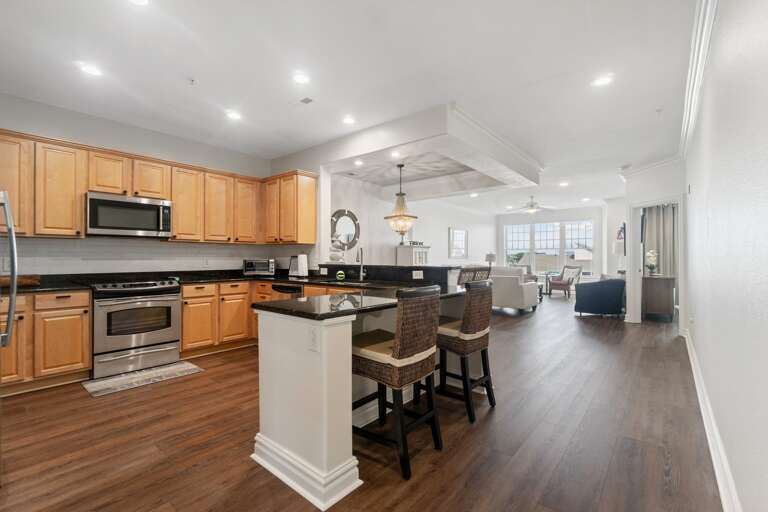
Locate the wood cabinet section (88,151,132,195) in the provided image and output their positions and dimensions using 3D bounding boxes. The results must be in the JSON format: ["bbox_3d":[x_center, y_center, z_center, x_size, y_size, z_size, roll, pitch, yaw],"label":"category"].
[{"bbox_3d":[-3.099,-0.880,3.590,0.335,0.420,0.381,0,0,41],"label":"wood cabinet section"}]

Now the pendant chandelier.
[{"bbox_3d":[0.301,-0.880,5.662,0.590,1.390,0.590,0,0,0],"label":"pendant chandelier"}]

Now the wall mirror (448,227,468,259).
[{"bbox_3d":[2.264,-0.372,9.711,0.050,0.890,1.130,-1,-1,41],"label":"wall mirror"}]

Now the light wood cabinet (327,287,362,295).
[{"bbox_3d":[-0.218,0.720,3.382,0.540,0.780,0.580,0,-1,41],"label":"light wood cabinet"}]

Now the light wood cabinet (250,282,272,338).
[{"bbox_3d":[-1.394,0.793,4.349,0.580,0.880,0.600,-1,-1,41],"label":"light wood cabinet"}]

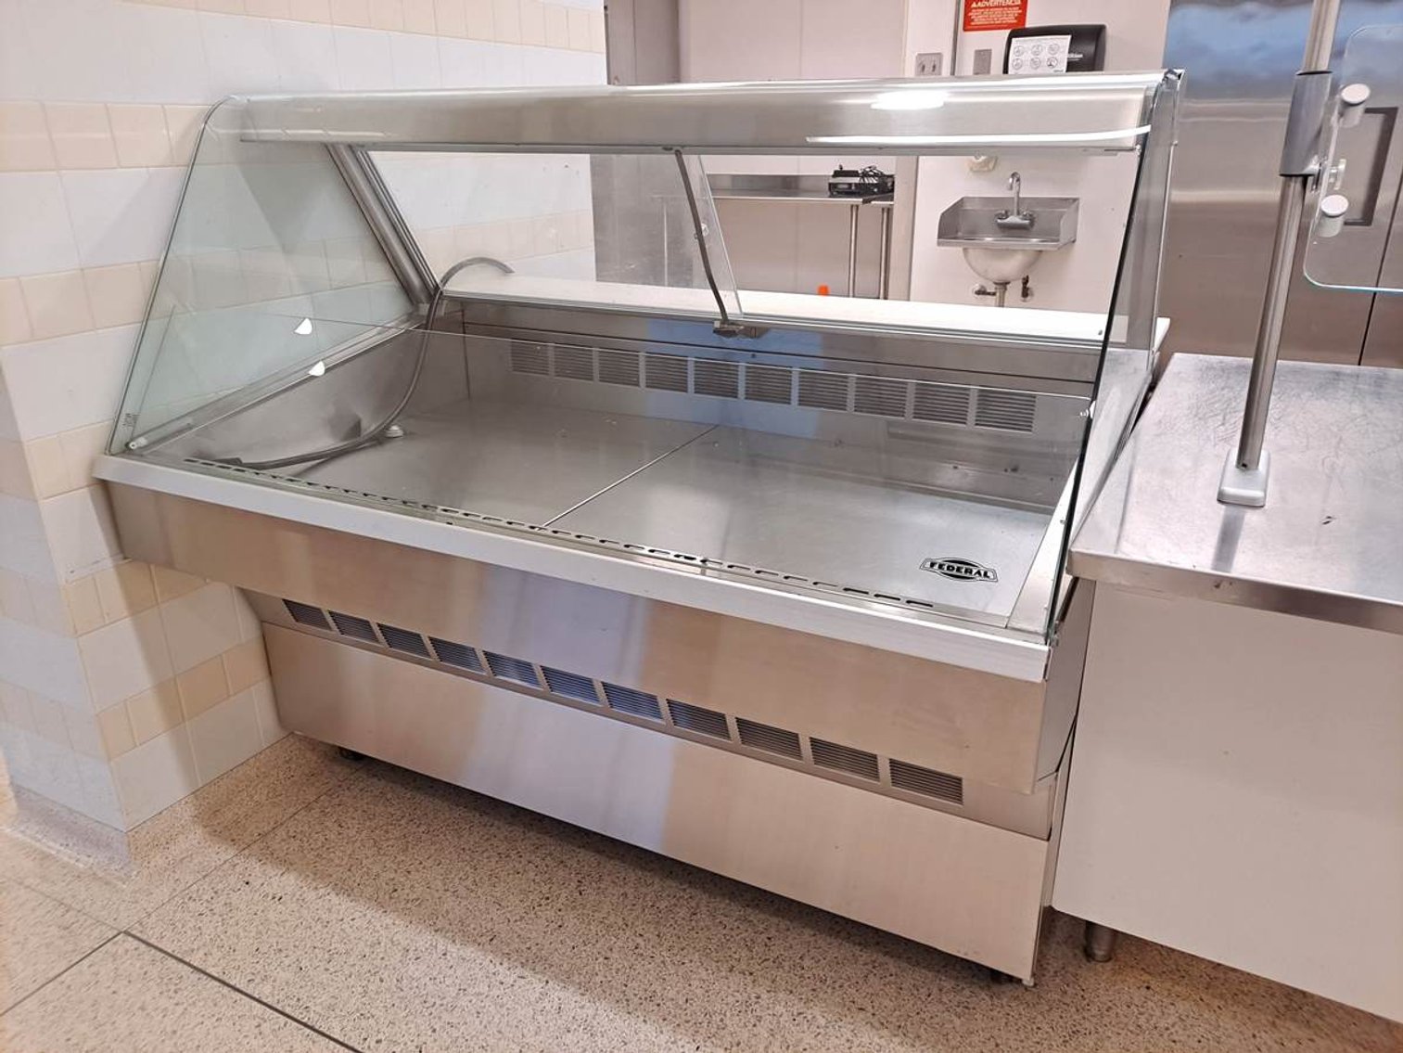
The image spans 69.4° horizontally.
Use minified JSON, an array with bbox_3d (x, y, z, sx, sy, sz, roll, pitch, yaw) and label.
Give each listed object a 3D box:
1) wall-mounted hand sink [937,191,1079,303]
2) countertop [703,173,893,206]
[{"bbox_3d":[1.271,-1.130,4.213,0.478,0.430,0.368,10,23,26],"label":"wall-mounted hand sink"},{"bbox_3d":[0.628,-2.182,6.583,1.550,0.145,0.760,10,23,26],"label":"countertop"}]

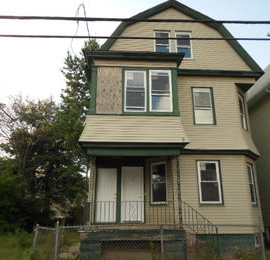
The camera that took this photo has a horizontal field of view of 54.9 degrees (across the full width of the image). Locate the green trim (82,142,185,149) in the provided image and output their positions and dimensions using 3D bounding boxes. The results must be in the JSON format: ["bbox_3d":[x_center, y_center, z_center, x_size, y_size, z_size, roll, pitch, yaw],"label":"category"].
[{"bbox_3d":[0.012,0.524,8.582,3.458,0.157,0.250,1,-17,-3],"label":"green trim"}]

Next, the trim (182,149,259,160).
[{"bbox_3d":[3.448,0.924,10.143,3.382,0.167,0.750,1,-17,-3],"label":"trim"}]

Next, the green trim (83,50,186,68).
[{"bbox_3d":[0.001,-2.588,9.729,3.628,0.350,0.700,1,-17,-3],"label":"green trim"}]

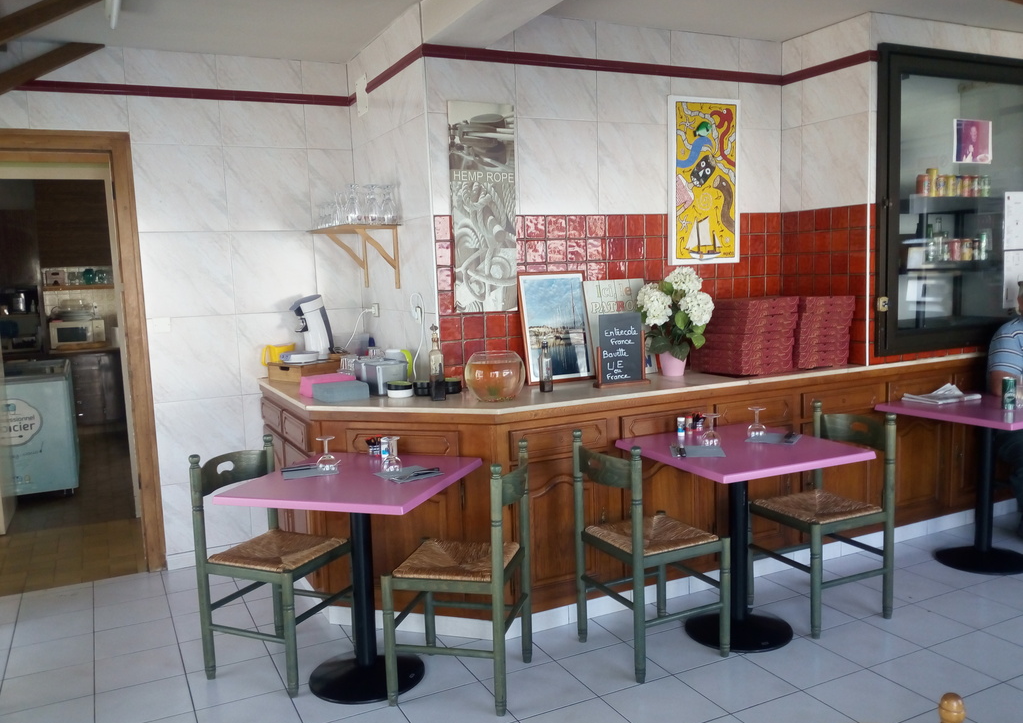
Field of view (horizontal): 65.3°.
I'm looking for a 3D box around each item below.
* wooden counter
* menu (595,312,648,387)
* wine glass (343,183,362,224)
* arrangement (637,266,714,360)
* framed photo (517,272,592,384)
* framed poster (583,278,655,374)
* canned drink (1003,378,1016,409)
[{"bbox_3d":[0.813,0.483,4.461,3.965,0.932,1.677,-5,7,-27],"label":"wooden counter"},{"bbox_3d":[0.474,-0.050,3.460,0.261,0.309,0.069,-5,6,-25],"label":"menu"},{"bbox_3d":[-0.739,-0.733,3.711,0.080,0.188,0.080,-5,6,-29],"label":"wine glass"},{"bbox_3d":[0.796,-0.209,3.913,0.380,0.510,0.355,-2,6,0],"label":"arrangement"},{"bbox_3d":[0.221,-0.168,3.885,0.390,0.533,0.025,-5,-3,-29],"label":"framed photo"},{"bbox_3d":[0.546,-0.165,4.004,0.372,0.485,0.020,-5,-6,-28],"label":"framed poster"},{"bbox_3d":[2.366,0.151,3.787,0.059,0.146,0.059,-5,7,-28],"label":"canned drink"}]

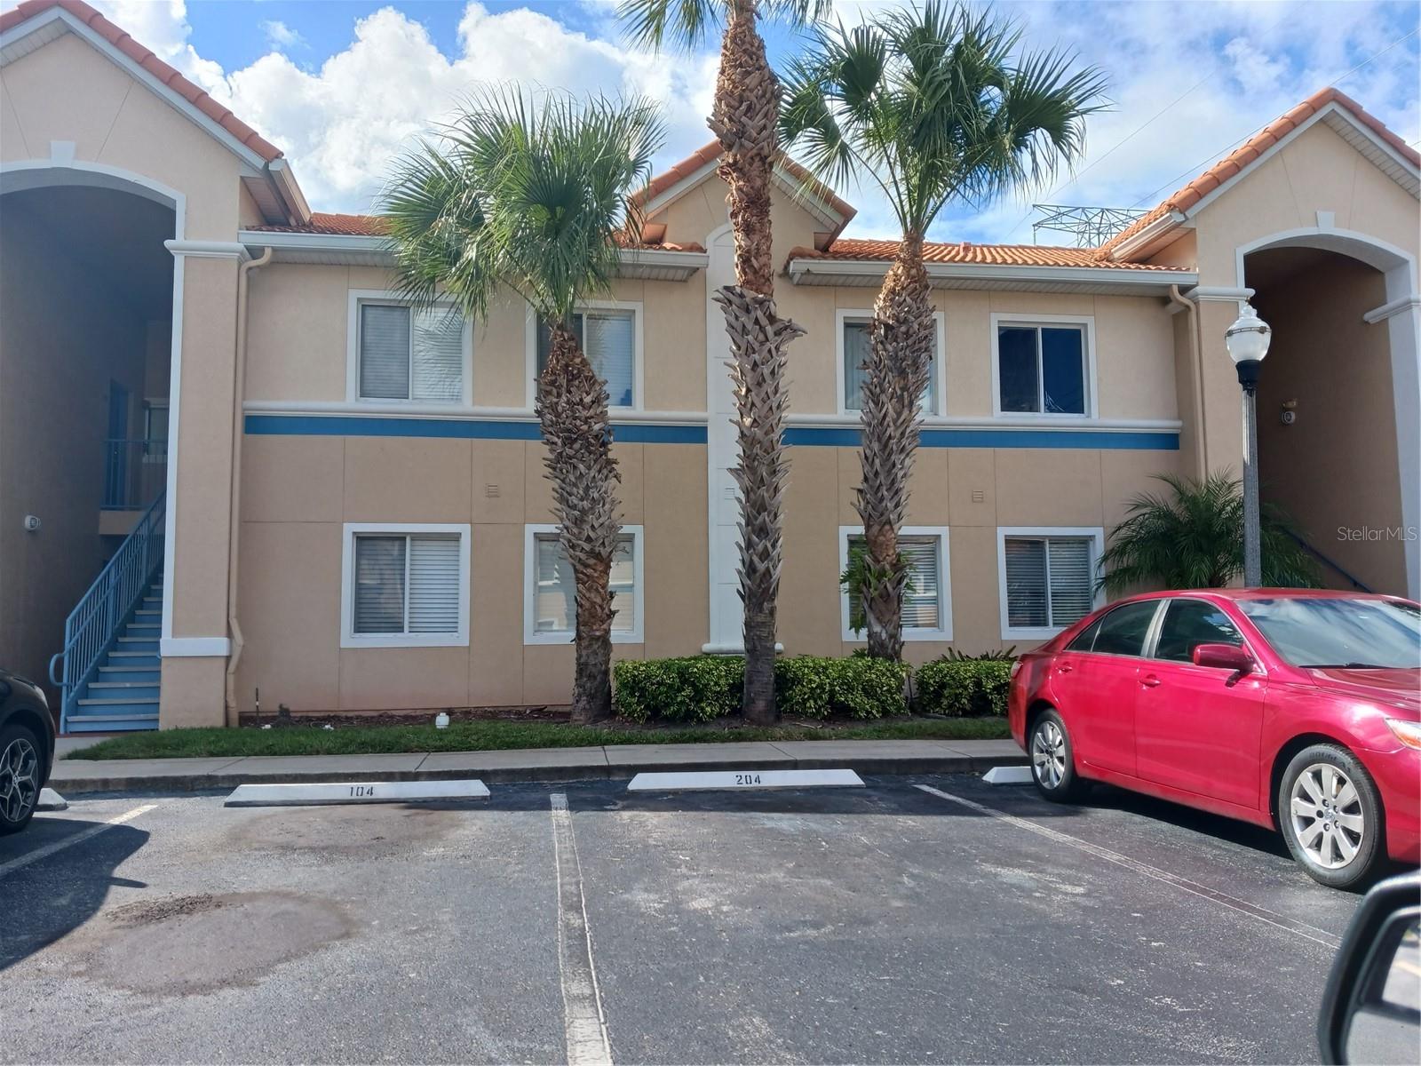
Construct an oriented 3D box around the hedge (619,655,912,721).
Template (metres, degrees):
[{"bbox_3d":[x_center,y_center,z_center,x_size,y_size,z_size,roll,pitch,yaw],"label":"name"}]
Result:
[{"bbox_3d":[0.544,1.800,12.901,3.320,0.690,0.950,0,-5,-9],"label":"hedge"}]

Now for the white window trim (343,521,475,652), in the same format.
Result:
[{"bbox_3d":[-3.687,0.635,13.474,1.493,1.486,0.100,0,-5,-9],"label":"white window trim"}]

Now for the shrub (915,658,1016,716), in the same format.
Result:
[{"bbox_3d":[3.100,1.821,13.222,1.150,0.660,0.900,0,-5,-9],"label":"shrub"}]

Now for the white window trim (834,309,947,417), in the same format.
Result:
[{"bbox_3d":[2.389,-2.250,14.694,1.493,1.420,0.100,0,-5,-9],"label":"white window trim"}]

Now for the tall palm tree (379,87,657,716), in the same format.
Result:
[{"bbox_3d":[-2.105,-1.484,12.467,3.180,7.200,2.900,0,-5,-9],"label":"tall palm tree"}]

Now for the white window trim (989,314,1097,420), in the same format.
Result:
[{"bbox_3d":[4.522,-2.240,15.026,1.493,1.420,0.100,0,-5,-9],"label":"white window trim"}]

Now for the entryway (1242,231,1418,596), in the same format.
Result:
[{"bbox_3d":[8.453,-0.918,15.098,2.660,6.460,0.490,0,-5,-9],"label":"entryway"}]

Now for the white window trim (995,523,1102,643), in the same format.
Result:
[{"bbox_3d":[4.550,0.676,14.755,1.493,1.486,0.100,0,-5,-9],"label":"white window trim"}]

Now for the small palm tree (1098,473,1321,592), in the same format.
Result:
[{"bbox_3d":[6.011,0.708,13.375,2.460,2.850,2.400,0,-5,-9],"label":"small palm tree"}]

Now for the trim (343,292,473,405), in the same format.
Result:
[{"bbox_3d":[-3.715,-2.280,13.744,1.493,1.420,0.100,0,-5,-9],"label":"trim"}]

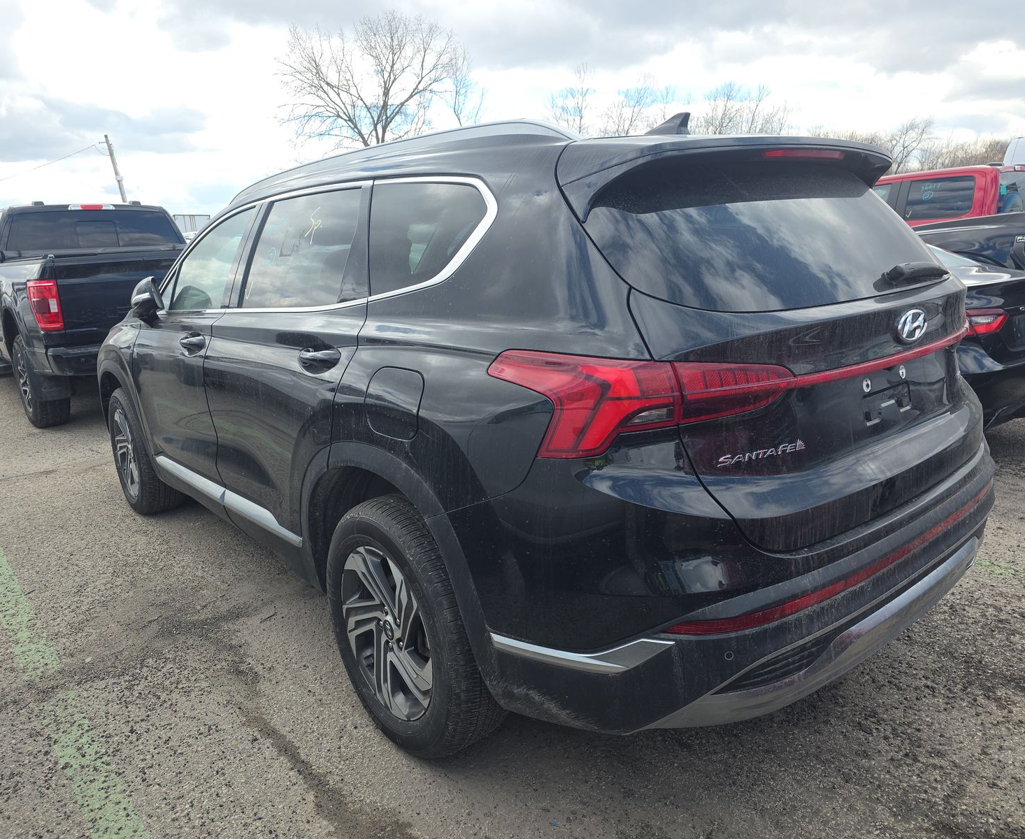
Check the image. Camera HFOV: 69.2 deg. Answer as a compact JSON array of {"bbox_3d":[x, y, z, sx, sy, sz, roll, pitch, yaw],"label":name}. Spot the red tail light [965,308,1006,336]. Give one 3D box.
[{"bbox_3d":[2.439,-0.543,4.066,0.500,0.160,0.260,-13,16,-38],"label":"red tail light"}]

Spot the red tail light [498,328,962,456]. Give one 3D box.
[{"bbox_3d":[0.729,-0.183,1.803,1.720,0.200,0.440,-15,17,-37],"label":"red tail light"}]

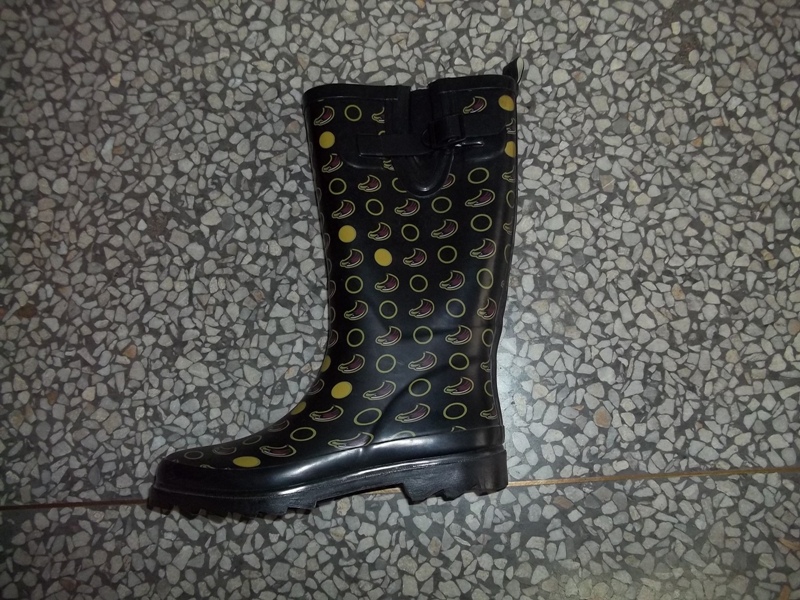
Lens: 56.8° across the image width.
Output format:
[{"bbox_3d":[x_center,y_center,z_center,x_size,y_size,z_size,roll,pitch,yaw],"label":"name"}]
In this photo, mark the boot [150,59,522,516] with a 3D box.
[{"bbox_3d":[-0.050,-0.015,0.606,0.312,0.108,0.363,-2,82,3],"label":"boot"}]

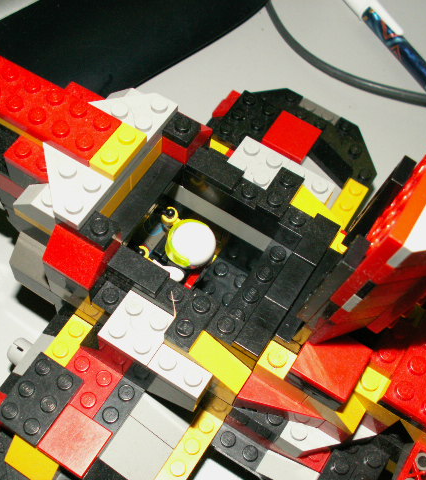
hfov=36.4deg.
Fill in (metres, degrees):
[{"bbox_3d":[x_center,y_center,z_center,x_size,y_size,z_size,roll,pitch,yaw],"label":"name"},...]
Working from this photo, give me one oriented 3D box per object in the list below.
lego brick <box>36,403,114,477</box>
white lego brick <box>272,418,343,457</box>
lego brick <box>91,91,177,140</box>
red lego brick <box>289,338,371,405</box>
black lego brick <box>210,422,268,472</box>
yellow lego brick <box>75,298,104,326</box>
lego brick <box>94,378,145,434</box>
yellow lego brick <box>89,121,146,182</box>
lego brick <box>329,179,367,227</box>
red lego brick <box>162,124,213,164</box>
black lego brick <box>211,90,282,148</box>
[{"bbox_3d":[-0.041,0.060,0.194,0.016,0.003,0.016,30,63,11],"label":"lego brick"},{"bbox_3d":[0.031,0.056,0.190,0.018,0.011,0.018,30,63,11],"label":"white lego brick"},{"bbox_3d":[-0.023,-0.038,0.184,0.023,0.005,0.016,31,64,10],"label":"lego brick"},{"bbox_3d":[0.030,0.031,0.163,0.016,0.003,0.016,30,64,11],"label":"red lego brick"},{"bbox_3d":[0.009,0.066,0.203,0.016,0.005,0.008,30,64,11],"label":"black lego brick"},{"bbox_3d":[-0.037,0.022,0.198,0.008,0.005,0.008,30,63,11],"label":"yellow lego brick"},{"bbox_3d":[-0.027,0.048,0.185,0.008,0.005,0.016,31,64,10],"label":"lego brick"},{"bbox_3d":[-0.026,-0.024,0.175,0.008,0.005,0.016,30,63,11],"label":"yellow lego brick"},{"bbox_3d":[0.046,-0.011,0.226,0.008,0.005,0.024,31,64,10],"label":"lego brick"},{"bbox_3d":[-0.010,-0.034,0.196,0.016,0.011,0.016,31,66,9],"label":"red lego brick"},{"bbox_3d":[0.012,-0.042,0.240,0.016,0.005,0.024,31,66,9],"label":"black lego brick"}]

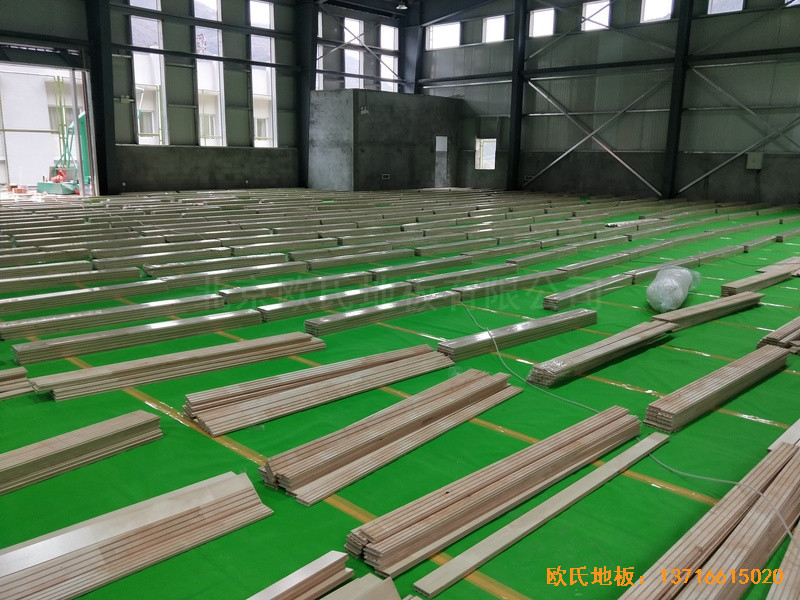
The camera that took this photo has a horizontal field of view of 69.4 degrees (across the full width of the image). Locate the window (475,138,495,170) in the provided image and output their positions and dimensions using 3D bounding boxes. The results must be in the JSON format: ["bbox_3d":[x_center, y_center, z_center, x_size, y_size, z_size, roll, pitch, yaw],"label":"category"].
[{"bbox_3d":[3.442,-5.875,23.314,0.920,1.234,0.120,15,20,42],"label":"window"}]

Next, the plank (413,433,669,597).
[{"bbox_3d":[0.759,0.883,2.592,1.802,0.020,0.068,-11,19,-40],"label":"plank"}]

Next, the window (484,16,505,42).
[{"bbox_3d":[3.599,-10.313,22.052,0.968,0.784,0.120,15,20,42],"label":"window"}]

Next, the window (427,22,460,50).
[{"bbox_3d":[1.769,-10.812,23.746,1.677,0.863,0.120,15,20,42],"label":"window"}]

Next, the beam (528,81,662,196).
[{"bbox_3d":[6.530,-5.642,19.732,5.241,3.818,0.150,15,20,42],"label":"beam"}]

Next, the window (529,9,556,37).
[{"bbox_3d":[5.089,-9.916,20.672,0.994,0.779,0.120,15,20,42],"label":"window"}]

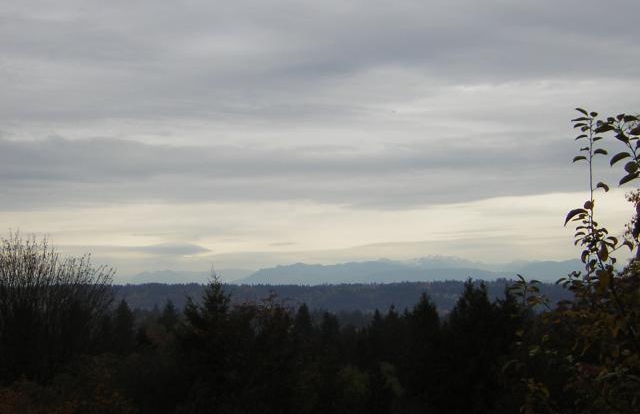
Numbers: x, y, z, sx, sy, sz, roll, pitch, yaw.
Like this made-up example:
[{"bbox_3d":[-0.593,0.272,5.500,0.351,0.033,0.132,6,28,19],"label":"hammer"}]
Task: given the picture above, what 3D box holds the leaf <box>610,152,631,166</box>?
[{"bbox_3d":[1.022,-0.165,4.400,0.077,0.034,0.042,-28,4,-14],"label":"leaf"}]

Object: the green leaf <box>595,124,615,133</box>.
[{"bbox_3d":[0.967,-0.265,4.400,0.074,0.030,0.042,-12,0,-14],"label":"green leaf"}]

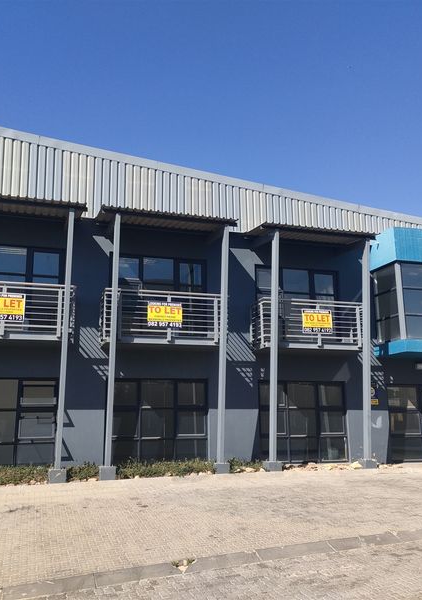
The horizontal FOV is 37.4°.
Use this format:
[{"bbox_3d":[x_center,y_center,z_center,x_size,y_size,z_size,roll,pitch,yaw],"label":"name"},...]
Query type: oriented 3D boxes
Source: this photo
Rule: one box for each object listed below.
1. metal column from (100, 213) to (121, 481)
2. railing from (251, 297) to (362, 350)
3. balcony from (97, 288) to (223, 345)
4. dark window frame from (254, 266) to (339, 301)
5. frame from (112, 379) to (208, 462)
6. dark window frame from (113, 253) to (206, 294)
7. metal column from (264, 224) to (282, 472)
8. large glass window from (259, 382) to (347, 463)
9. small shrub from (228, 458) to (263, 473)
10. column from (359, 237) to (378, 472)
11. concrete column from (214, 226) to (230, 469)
[{"bbox_3d":[-2.032,0.895,12.923,0.320,5.512,0.320,4,-9,-19],"label":"metal column"},{"bbox_3d":[2.304,0.628,14.931,2.749,1.229,0.750,3,-12,-19],"label":"railing"},{"bbox_3d":[-1.045,0.452,13.795,2.714,1.208,0.800,3,-12,-19],"label":"balcony"},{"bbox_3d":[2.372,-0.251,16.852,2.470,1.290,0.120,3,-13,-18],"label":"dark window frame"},{"bbox_3d":[-1.230,2.934,14.935,2.490,2.130,0.120,3,-13,-18],"label":"frame"},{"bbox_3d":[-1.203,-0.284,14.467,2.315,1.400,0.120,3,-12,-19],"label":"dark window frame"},{"bbox_3d":[1.450,1.105,14.127,0.320,5.435,0.320,4,-9,-19],"label":"metal column"},{"bbox_3d":[2.213,2.938,15.053,2.401,1.954,0.120,3,-12,-19],"label":"large glass window"},{"bbox_3d":[0.823,3.906,14.840,0.920,0.320,0.500,3,-13,-18],"label":"small shrub"},{"bbox_3d":[3.947,1.319,15.695,0.300,5.700,0.300,3,-10,-18],"label":"column"},{"bbox_3d":[0.290,1.114,14.523,0.300,5.700,0.300,3,-10,-18],"label":"concrete column"}]

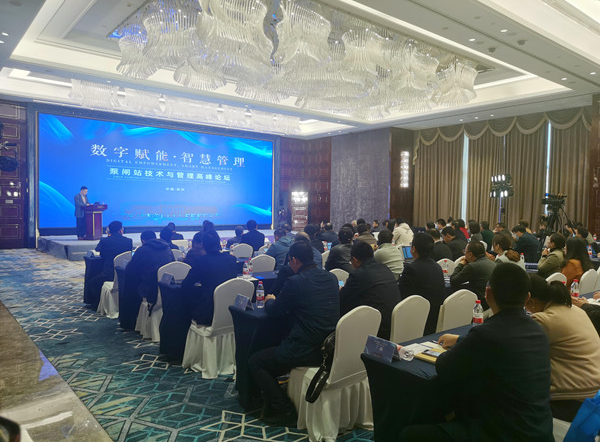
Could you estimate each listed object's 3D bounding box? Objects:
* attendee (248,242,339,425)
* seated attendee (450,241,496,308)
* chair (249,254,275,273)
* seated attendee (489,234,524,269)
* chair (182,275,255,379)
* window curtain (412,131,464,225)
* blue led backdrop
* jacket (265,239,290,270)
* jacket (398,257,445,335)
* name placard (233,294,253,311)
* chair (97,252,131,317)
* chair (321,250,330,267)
[{"bbox_3d":[-0.064,0.847,3.684,0.540,1.360,0.820,-1,3,-38],"label":"attendee"},{"bbox_3d":[1.753,0.840,4.820,0.550,1.240,0.820,-1,2,-39],"label":"seated attendee"},{"bbox_3d":[-0.645,0.937,6.811,0.470,0.930,0.570,-1,2,-39],"label":"chair"},{"bbox_3d":[2.222,0.836,5.434,0.520,1.300,0.780,-1,2,-39],"label":"seated attendee"},{"bbox_3d":[-0.800,1.005,4.638,0.470,0.930,0.570,-1,2,-39],"label":"chair"},{"bbox_3d":[5.687,-1.365,19.476,0.200,4.700,2.420,-1,2,-39],"label":"window curtain"},{"bbox_3d":[-5.213,-1.790,19.505,10.000,3.980,0.120,-1,2,-39],"label":"blue led backdrop"},{"bbox_3d":[-0.250,0.585,7.193,0.530,0.650,0.500,-1,2,-39],"label":"jacket"},{"bbox_3d":[1.092,0.673,4.202,0.470,0.720,0.460,-1,2,-39],"label":"jacket"},{"bbox_3d":[-0.470,0.670,3.850,0.080,0.095,0.205,-1,2,-39],"label":"name placard"},{"bbox_3d":[-2.583,0.873,6.826,0.480,0.910,0.580,-1,3,-39],"label":"chair"},{"bbox_3d":[0.353,0.924,7.645,0.470,0.930,0.570,-1,2,-39],"label":"chair"}]

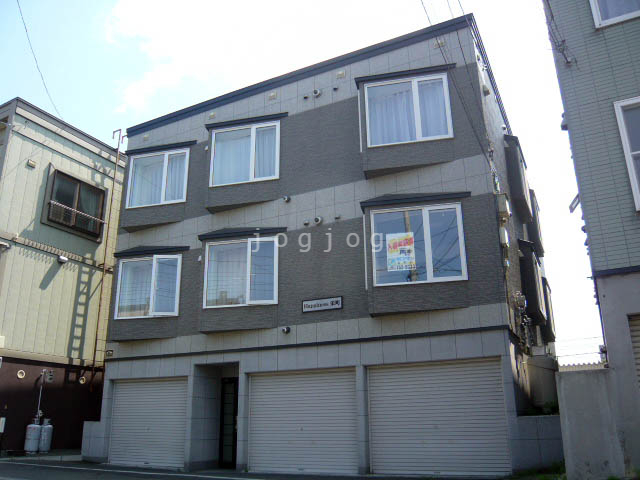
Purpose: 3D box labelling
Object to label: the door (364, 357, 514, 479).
[{"bbox_3d":[2.128,3.280,9.532,2.528,1.965,0.100,-10,-20,24],"label":"door"}]

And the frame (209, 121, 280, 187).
[{"bbox_3d":[-1.847,-2.119,12.794,1.798,1.563,0.100,-5,-18,11],"label":"frame"}]

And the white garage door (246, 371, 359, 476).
[{"bbox_3d":[-0.384,3.719,10.694,2.587,1.965,0.100,-10,-20,24],"label":"white garage door"}]

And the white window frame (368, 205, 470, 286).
[{"bbox_3d":[1.862,0.089,9.844,1.730,1.523,0.100,-5,-18,11],"label":"white window frame"}]

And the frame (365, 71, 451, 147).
[{"bbox_3d":[1.887,-2.774,11.089,1.793,1.558,0.100,-5,-18,11],"label":"frame"}]

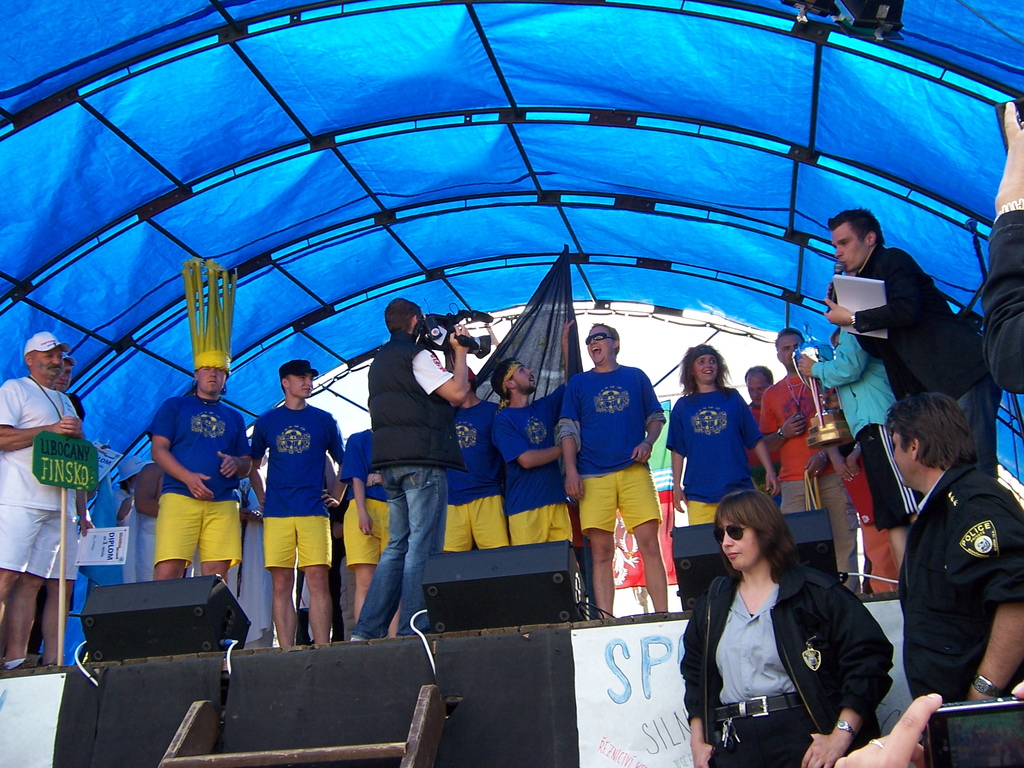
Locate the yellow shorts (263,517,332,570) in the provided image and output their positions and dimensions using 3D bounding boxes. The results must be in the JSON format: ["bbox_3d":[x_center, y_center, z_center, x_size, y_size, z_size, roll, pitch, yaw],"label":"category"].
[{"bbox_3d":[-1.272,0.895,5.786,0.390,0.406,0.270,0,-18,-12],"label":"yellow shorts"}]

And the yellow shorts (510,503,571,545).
[{"bbox_3d":[0.158,0.743,5.611,0.380,0.402,0.280,6,-20,-29],"label":"yellow shorts"}]

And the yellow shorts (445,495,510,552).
[{"bbox_3d":[-0.210,0.820,5.950,0.410,0.430,0.280,-5,-17,4],"label":"yellow shorts"}]

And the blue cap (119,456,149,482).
[{"bbox_3d":[-2.731,0.622,7.100,0.280,0.160,0.260,-25,-3,28],"label":"blue cap"}]

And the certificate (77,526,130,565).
[{"bbox_3d":[-2.282,0.909,5.450,0.297,0.210,0.008,-4,-20,10],"label":"certificate"}]

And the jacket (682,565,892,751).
[{"bbox_3d":[0.838,0.829,2.970,0.550,0.560,0.340,-17,-21,36],"label":"jacket"}]

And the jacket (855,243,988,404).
[{"bbox_3d":[1.732,-0.257,4.150,0.460,0.680,0.490,-30,-12,12],"label":"jacket"}]

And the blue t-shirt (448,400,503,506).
[{"bbox_3d":[-0.318,0.422,6.020,0.540,0.670,0.290,-6,-17,5],"label":"blue t-shirt"}]

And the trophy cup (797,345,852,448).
[{"bbox_3d":[1.688,0.031,5.361,0.260,0.655,0.220,-10,-19,17],"label":"trophy cup"}]

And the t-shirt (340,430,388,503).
[{"bbox_3d":[-0.819,0.508,6.080,0.500,0.620,0.280,-5,-17,2],"label":"t-shirt"}]

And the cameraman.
[{"bbox_3d":[-0.538,0.380,4.980,0.600,1.770,0.560,9,-22,-38],"label":"cameraman"}]

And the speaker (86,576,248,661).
[{"bbox_3d":[-1.817,1.225,5.120,0.740,0.390,0.420,-8,-17,12],"label":"speaker"}]

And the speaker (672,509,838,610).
[{"bbox_3d":[1.029,0.756,4.047,0.620,0.360,0.420,-10,-19,18],"label":"speaker"}]

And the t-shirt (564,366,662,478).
[{"bbox_3d":[0.576,0.205,5.661,0.560,0.673,0.300,-7,-18,9],"label":"t-shirt"}]

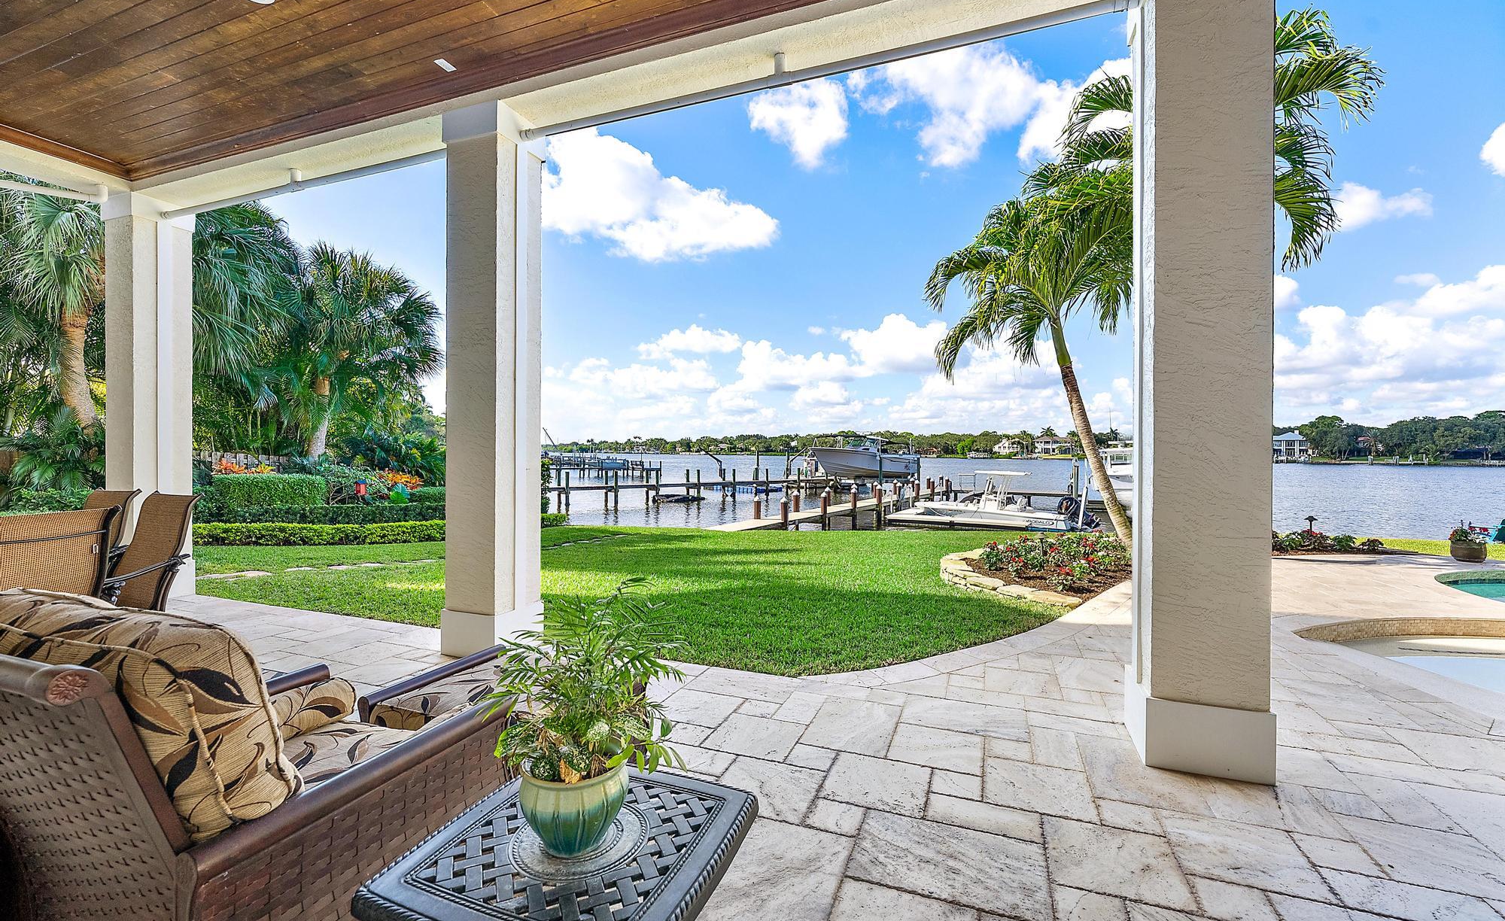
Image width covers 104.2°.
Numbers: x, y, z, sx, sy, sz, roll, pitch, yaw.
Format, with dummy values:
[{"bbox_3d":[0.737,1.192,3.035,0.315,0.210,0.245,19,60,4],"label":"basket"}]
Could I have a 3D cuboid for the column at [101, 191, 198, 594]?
[{"bbox_3d":[-5.600,-0.540,5.450,0.460,3.630,0.460,0,0,21],"label":"column"}]

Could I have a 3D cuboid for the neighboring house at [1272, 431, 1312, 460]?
[{"bbox_3d":[177.967,-5.053,195.000,13.000,9.000,12.000,1,0,30],"label":"neighboring house"}]

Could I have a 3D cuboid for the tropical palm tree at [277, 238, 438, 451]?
[{"bbox_3d":[-9.135,-1.987,13.600,3.400,6.100,3.400,0,0,21],"label":"tropical palm tree"}]

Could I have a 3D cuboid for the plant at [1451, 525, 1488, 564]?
[{"bbox_3d":[9.485,1.060,7.750,0.340,0.510,0.340,0,0,0],"label":"plant"}]

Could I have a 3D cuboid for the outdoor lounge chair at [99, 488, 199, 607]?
[{"bbox_3d":[-3.870,0.761,3.500,0.620,1.090,0.720,0,0,21],"label":"outdoor lounge chair"}]

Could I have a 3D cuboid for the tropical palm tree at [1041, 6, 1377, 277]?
[{"bbox_3d":[6.364,-2.400,8.200,4.000,7.300,4.000,0,0,21],"label":"tropical palm tree"}]

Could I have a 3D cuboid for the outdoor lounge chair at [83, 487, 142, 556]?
[{"bbox_3d":[-4.700,0.752,3.900,0.620,1.090,0.720,0,0,21],"label":"outdoor lounge chair"}]

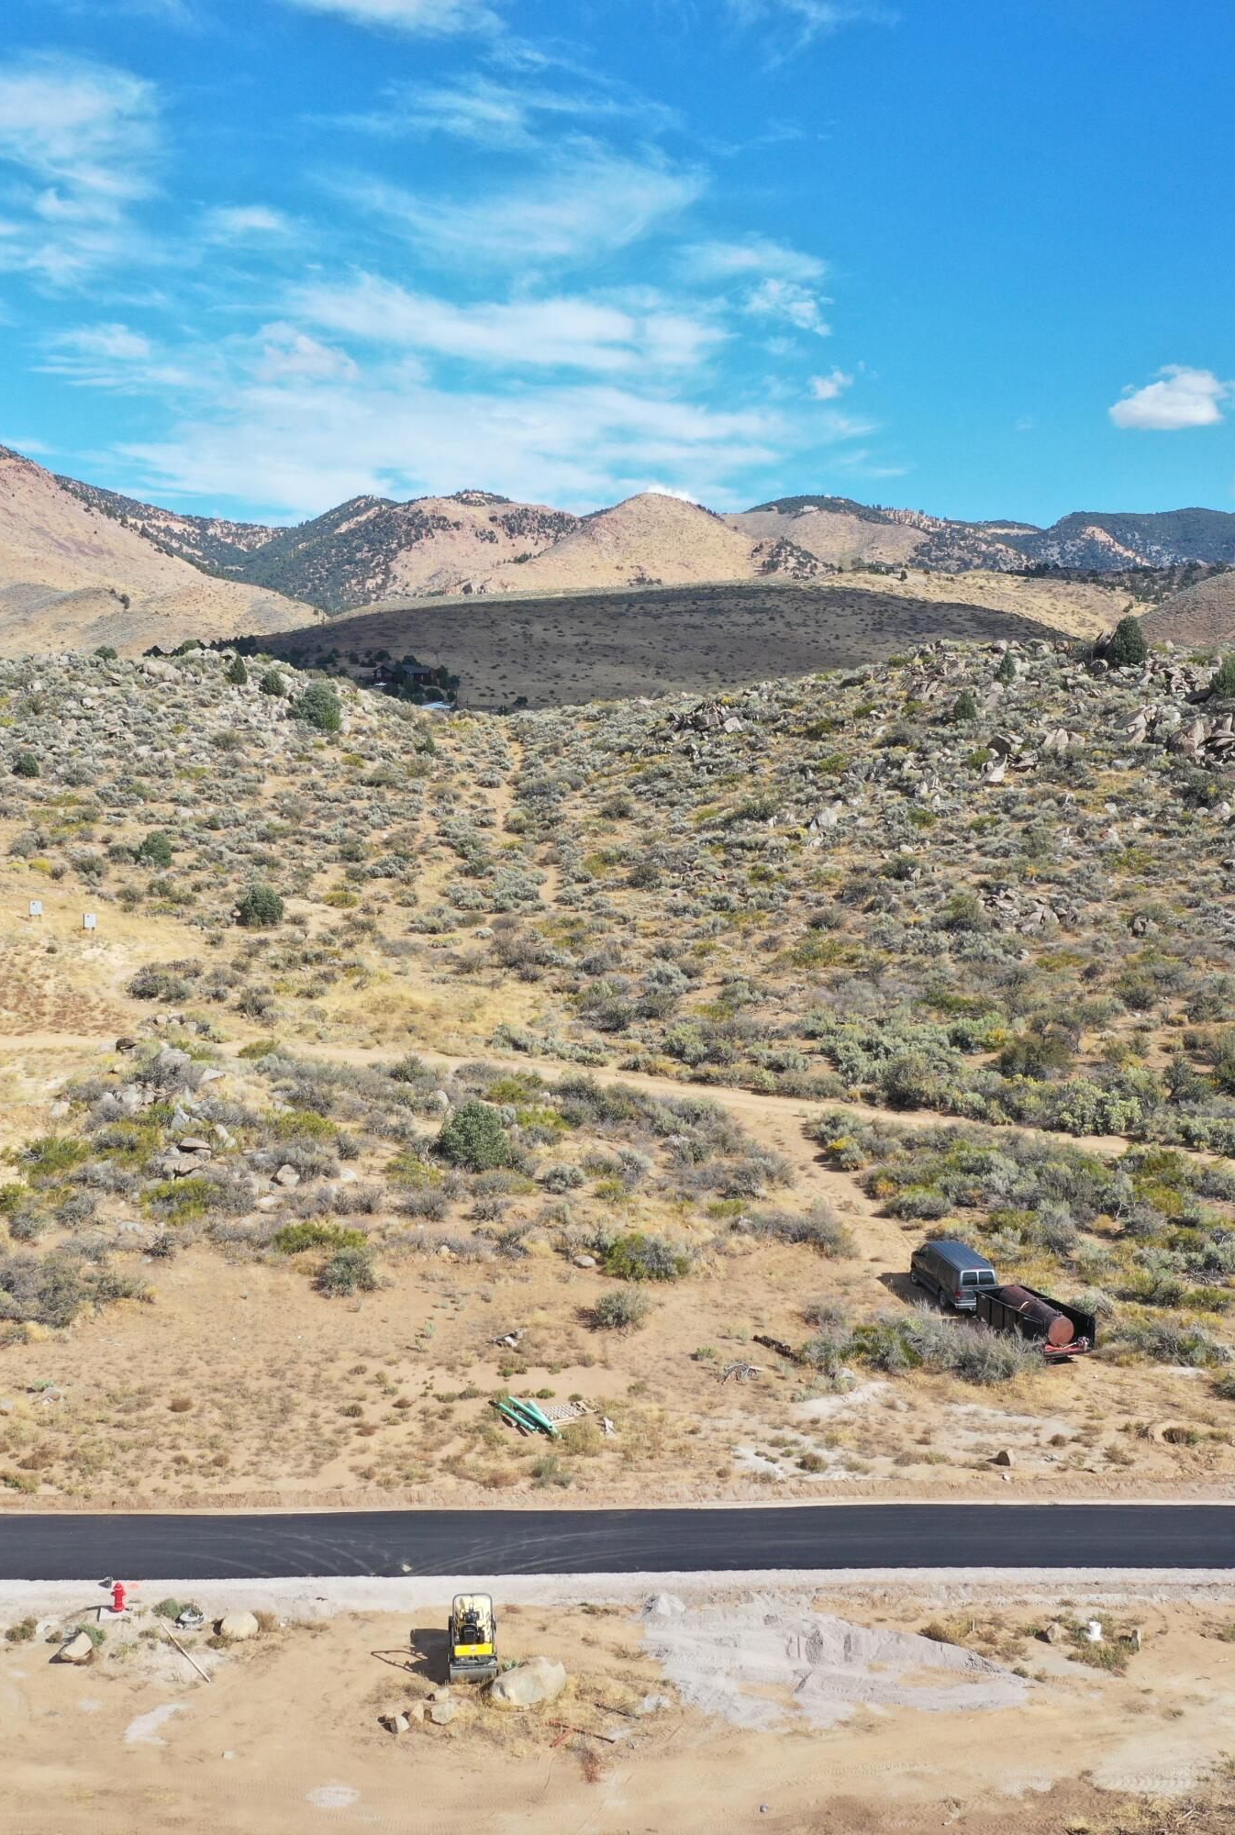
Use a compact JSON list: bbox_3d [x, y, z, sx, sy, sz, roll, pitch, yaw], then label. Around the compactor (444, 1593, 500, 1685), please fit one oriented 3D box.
[{"bbox_3d":[-3.858,19.036,57.300,1.280,2.229,2.500,0,5,-5],"label":"compactor"}]

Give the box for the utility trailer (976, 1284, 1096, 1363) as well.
[{"bbox_3d":[16.870,16.540,87.067,2.250,1.750,5.400,-3,9,-25],"label":"utility trailer"}]

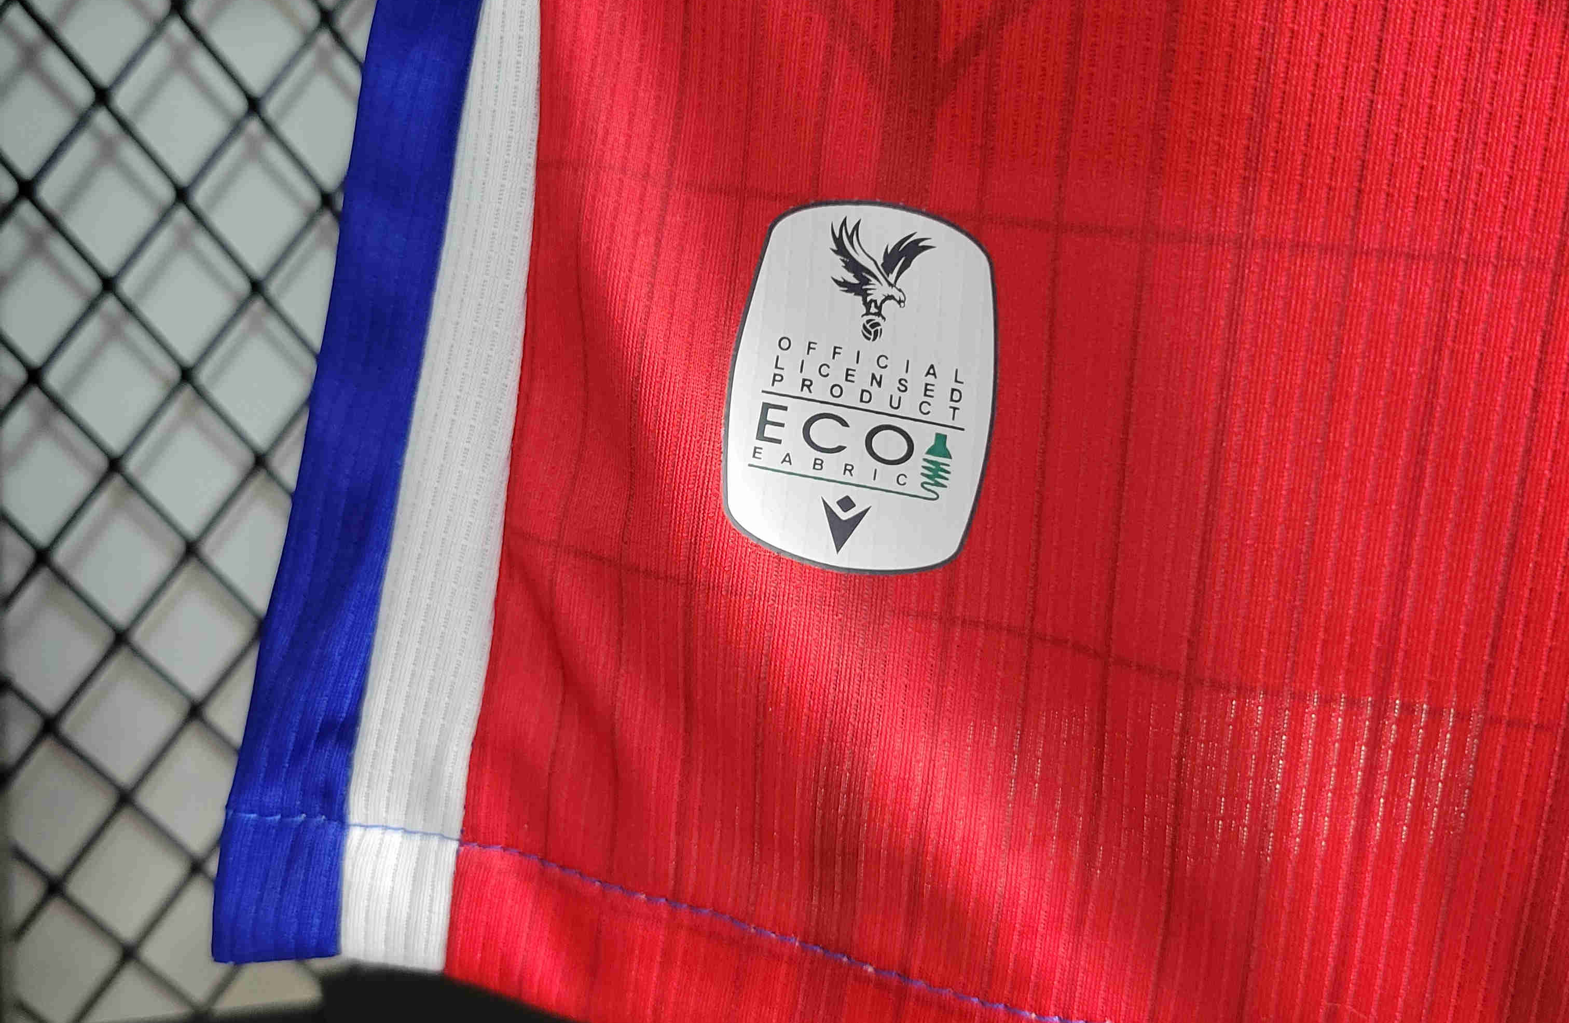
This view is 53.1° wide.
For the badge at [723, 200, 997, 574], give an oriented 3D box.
[{"bbox_3d":[0.012,-0.019,0.250,0.044,0.060,0.002,13,17,20],"label":"badge"}]

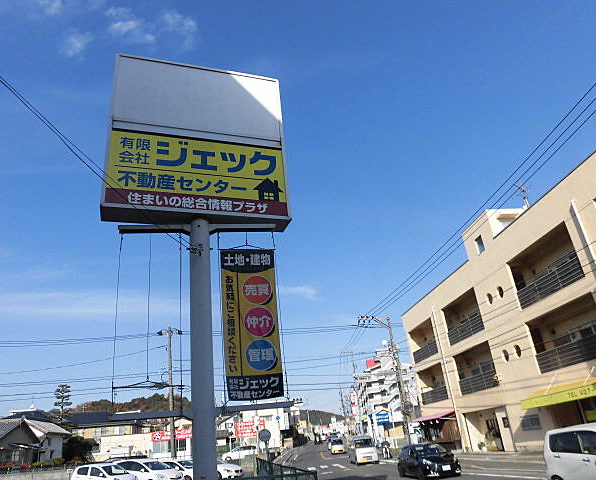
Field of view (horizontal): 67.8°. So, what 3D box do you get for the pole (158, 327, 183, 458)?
[{"bbox_3d":[-8.487,10.715,29.712,1.700,10.100,1.000,-3,-25,-7],"label":"pole"}]

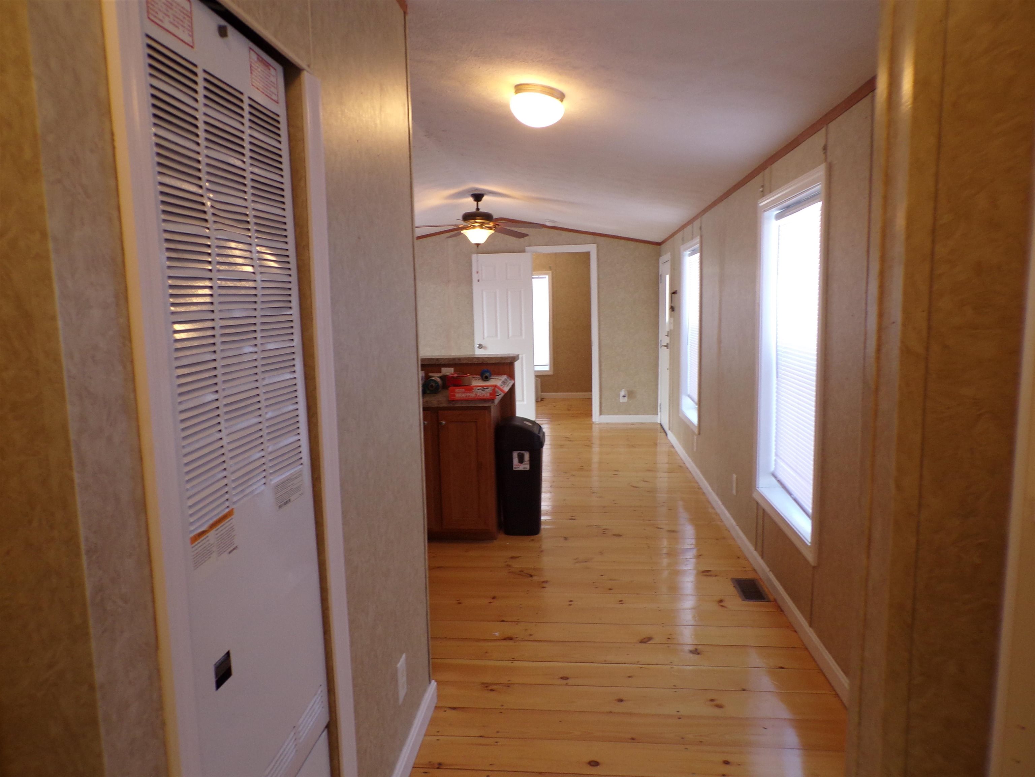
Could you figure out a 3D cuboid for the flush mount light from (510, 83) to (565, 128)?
[{"bbox_3d":[0.085,-1.172,3.009,0.240,0.140,0.240,10,7,4],"label":"flush mount light"}]

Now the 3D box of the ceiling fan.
[{"bbox_3d":[-0.365,-1.556,6.639,1.280,0.470,1.280,-1,7,5],"label":"ceiling fan"}]

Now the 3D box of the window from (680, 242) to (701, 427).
[{"bbox_3d":[1.498,-0.459,6.121,0.100,1.532,1.048,-1,7,5],"label":"window"}]

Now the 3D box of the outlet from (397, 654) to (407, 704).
[{"bbox_3d":[-0.352,0.890,2.201,0.010,0.123,0.080,-1,7,6],"label":"outlet"}]

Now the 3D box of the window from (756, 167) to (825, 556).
[{"bbox_3d":[1.251,-0.132,3.289,0.100,1.546,1.004,-1,7,5],"label":"window"}]

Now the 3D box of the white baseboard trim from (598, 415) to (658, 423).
[{"bbox_3d":[1.339,0.376,8.646,0.738,0.092,0.016,-1,7,5],"label":"white baseboard trim"}]

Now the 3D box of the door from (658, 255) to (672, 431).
[{"bbox_3d":[1.645,-0.471,7.892,0.060,1.907,0.954,-1,7,5],"label":"door"}]

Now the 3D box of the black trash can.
[{"bbox_3d":[0.035,0.559,4.663,0.309,0.704,0.405,-1,7,5],"label":"black trash can"}]

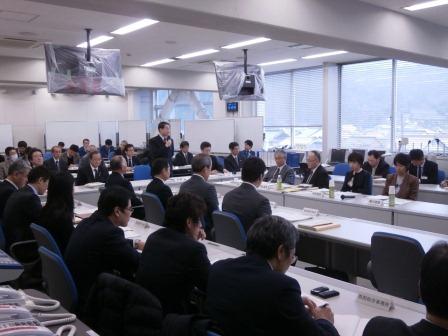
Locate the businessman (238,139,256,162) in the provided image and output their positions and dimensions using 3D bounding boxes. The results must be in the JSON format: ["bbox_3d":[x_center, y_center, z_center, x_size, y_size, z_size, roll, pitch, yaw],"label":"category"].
[{"bbox_3d":[0.662,-0.051,11.766,0.550,1.270,0.780,-2,5,-21],"label":"businessman"}]

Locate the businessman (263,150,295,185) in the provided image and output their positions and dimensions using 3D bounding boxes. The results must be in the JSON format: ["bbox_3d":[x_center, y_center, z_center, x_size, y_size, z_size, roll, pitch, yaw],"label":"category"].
[{"bbox_3d":[0.809,0.322,7.563,0.850,1.220,0.580,-4,6,-38],"label":"businessman"}]

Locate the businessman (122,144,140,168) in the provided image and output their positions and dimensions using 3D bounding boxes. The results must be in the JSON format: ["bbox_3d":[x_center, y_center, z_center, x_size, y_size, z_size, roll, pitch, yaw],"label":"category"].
[{"bbox_3d":[-2.030,0.127,10.197,0.520,1.256,0.780,-4,6,-38],"label":"businessman"}]

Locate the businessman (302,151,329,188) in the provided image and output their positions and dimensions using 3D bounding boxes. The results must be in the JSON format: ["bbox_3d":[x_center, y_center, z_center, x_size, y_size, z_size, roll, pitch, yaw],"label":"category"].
[{"bbox_3d":[1.231,0.347,6.798,0.800,1.200,0.540,-5,7,-40],"label":"businessman"}]

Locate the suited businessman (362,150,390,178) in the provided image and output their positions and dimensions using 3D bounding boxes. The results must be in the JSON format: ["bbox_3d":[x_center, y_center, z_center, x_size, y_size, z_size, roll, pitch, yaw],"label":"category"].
[{"bbox_3d":[2.525,0.257,7.742,0.800,1.180,0.520,-5,7,-40],"label":"suited businessman"}]

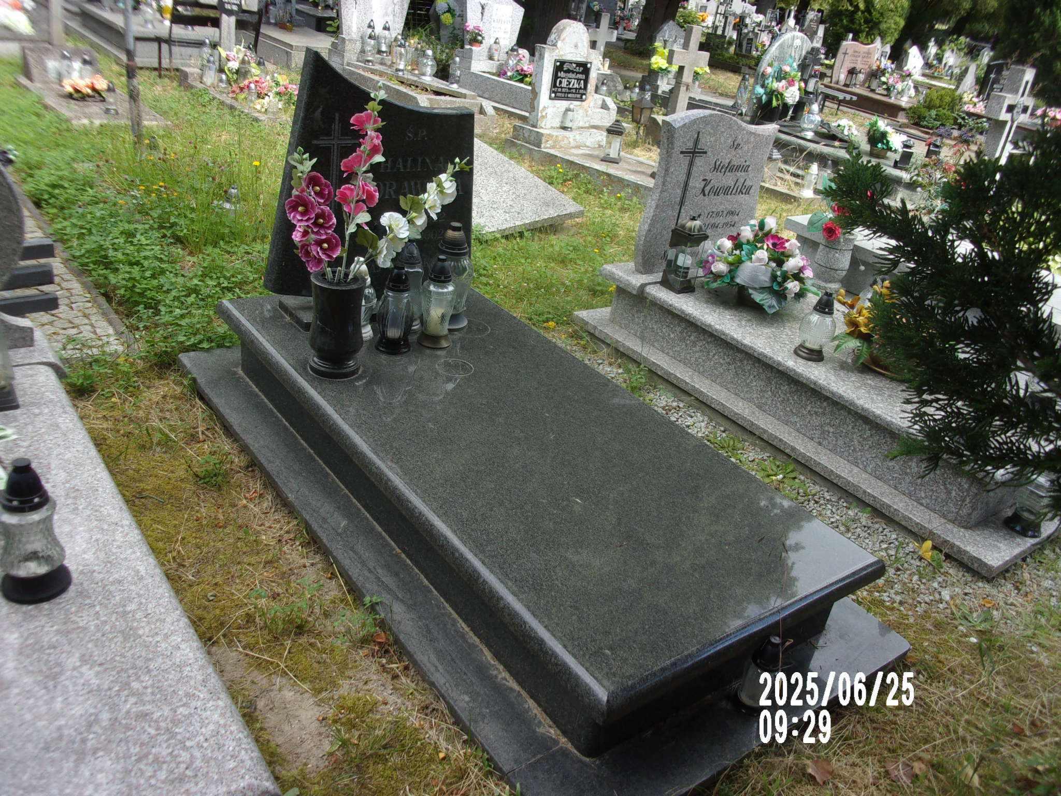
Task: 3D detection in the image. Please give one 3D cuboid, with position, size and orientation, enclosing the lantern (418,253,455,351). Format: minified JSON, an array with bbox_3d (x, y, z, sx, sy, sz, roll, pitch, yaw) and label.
[{"bbox_3d":[-0.263,-0.284,2.481,0.106,0.260,0.106,8,26,-4],"label":"lantern"}]

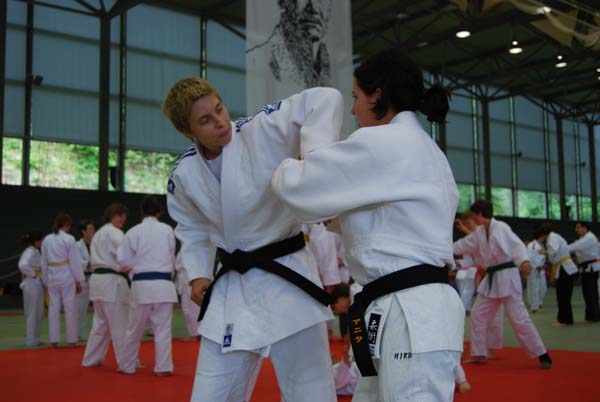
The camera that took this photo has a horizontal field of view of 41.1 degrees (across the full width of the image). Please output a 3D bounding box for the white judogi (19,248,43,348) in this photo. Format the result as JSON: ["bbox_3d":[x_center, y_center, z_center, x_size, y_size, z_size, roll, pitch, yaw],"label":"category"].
[{"bbox_3d":[-3.502,1.246,10.450,0.340,1.310,0.420,0,-5,-6],"label":"white judogi"}]

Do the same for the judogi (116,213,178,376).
[{"bbox_3d":[-1.475,0.914,7.750,0.580,1.510,0.400,0,-5,-5],"label":"judogi"}]

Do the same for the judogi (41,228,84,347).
[{"bbox_3d":[-3.113,1.134,10.500,0.570,1.490,0.360,-1,-5,7],"label":"judogi"}]

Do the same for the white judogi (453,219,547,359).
[{"bbox_3d":[1.997,0.885,8.100,0.680,1.410,0.740,4,-7,-42],"label":"white judogi"}]

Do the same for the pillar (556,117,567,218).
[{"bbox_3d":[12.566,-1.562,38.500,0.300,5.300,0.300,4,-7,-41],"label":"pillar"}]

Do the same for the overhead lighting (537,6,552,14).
[{"bbox_3d":[7.416,-5.778,24.300,0.460,0.280,0.460,-1,-5,0],"label":"overhead lighting"}]

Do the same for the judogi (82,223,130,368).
[{"bbox_3d":[-1.960,0.967,8.200,0.540,1.480,0.440,-3,-6,30],"label":"judogi"}]

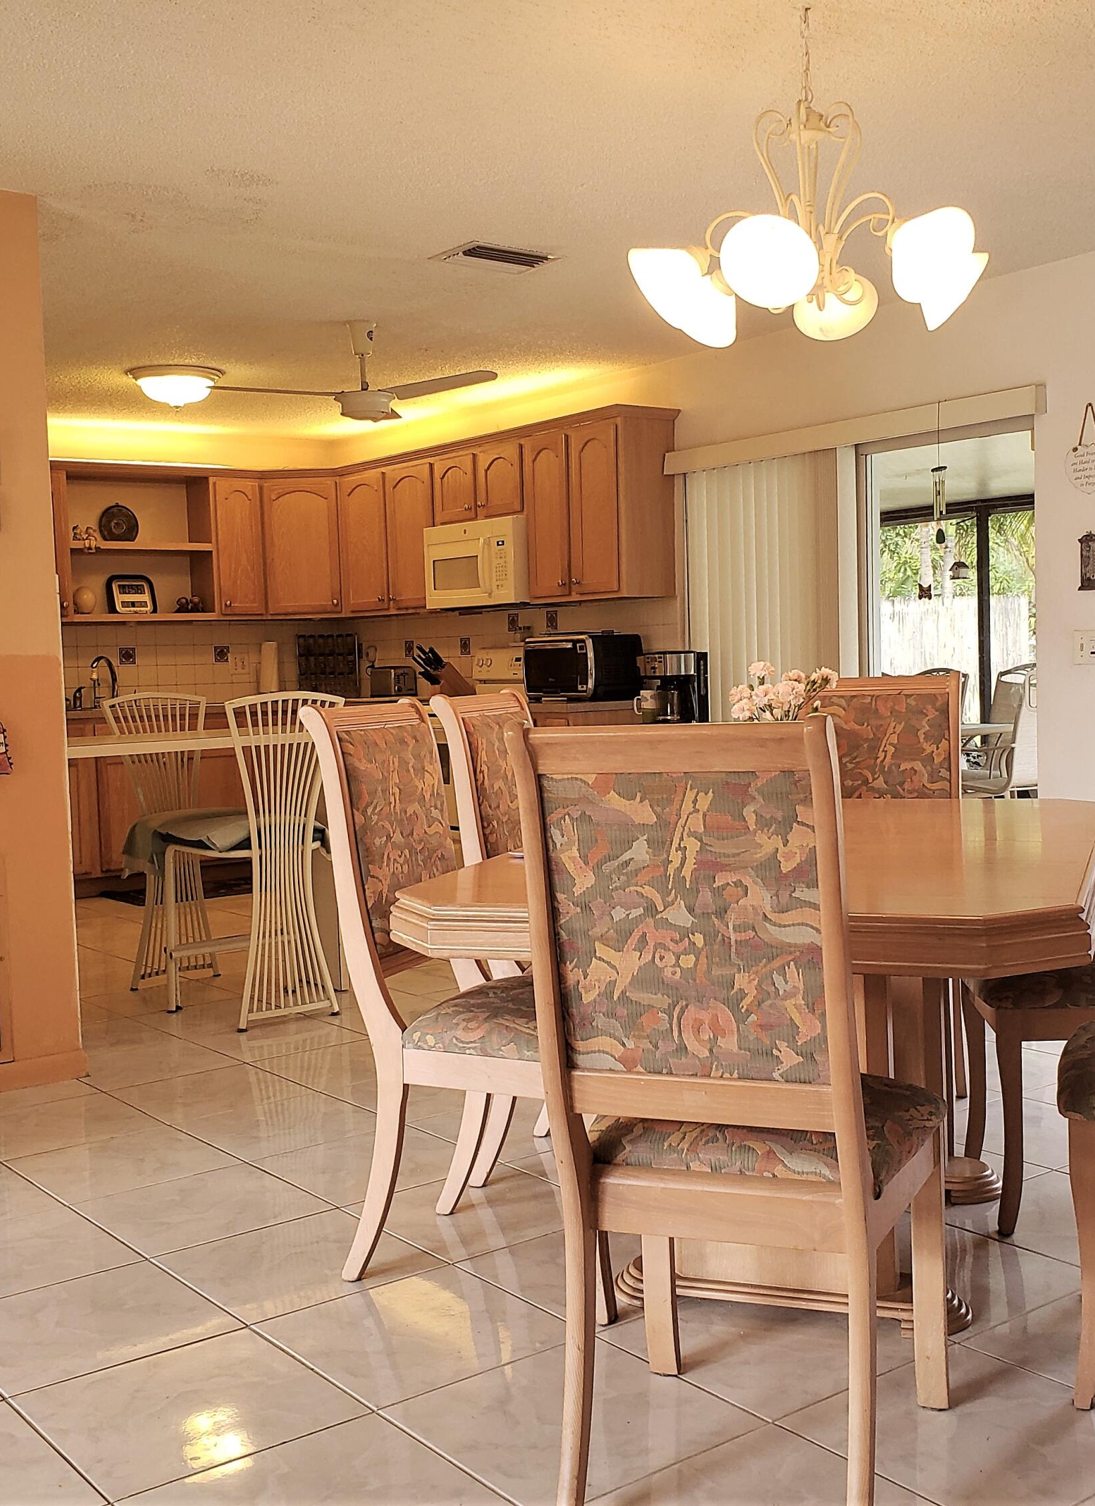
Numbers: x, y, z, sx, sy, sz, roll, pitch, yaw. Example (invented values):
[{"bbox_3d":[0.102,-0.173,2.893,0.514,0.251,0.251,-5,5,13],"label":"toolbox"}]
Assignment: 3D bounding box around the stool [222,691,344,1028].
[{"bbox_3d":[-0.958,0.324,4.964,0.450,1.050,0.480,-4,4,-38],"label":"stool"}]

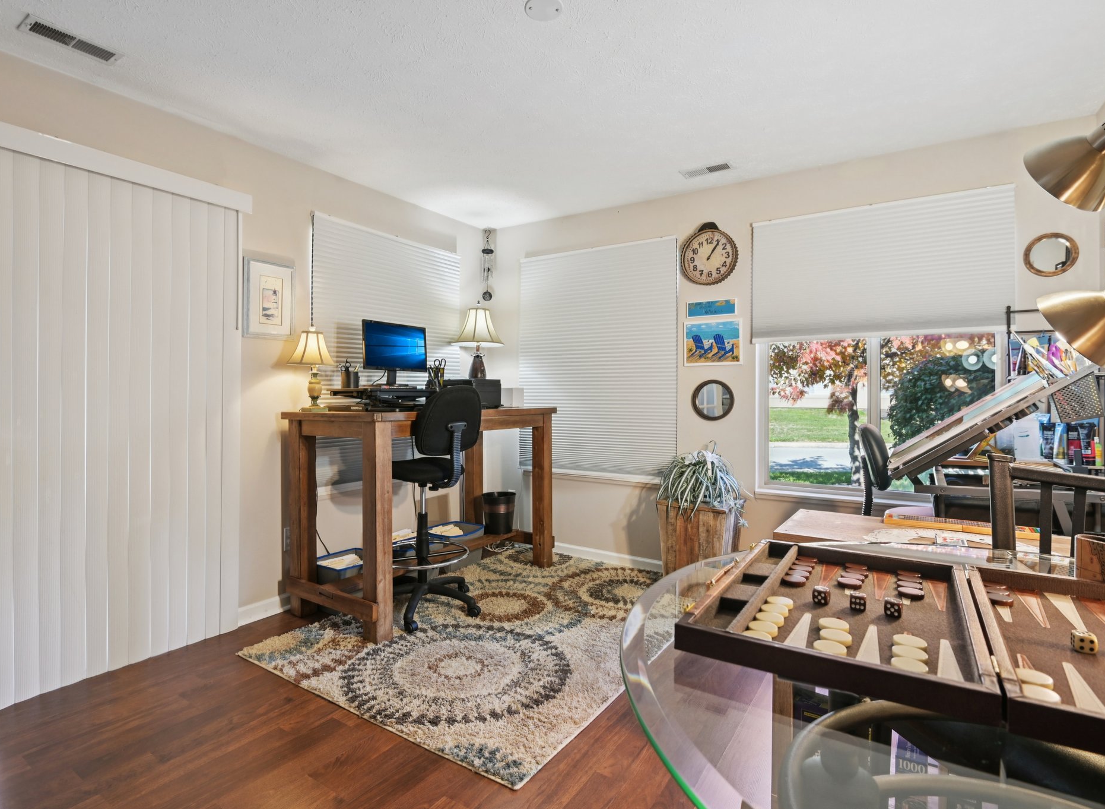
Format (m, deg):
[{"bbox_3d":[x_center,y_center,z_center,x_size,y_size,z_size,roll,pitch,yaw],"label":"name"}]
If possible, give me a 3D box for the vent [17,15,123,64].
[{"bbox_3d":[-1.750,-1.322,1.971,0.136,0.018,0.278,0,1,35],"label":"vent"}]

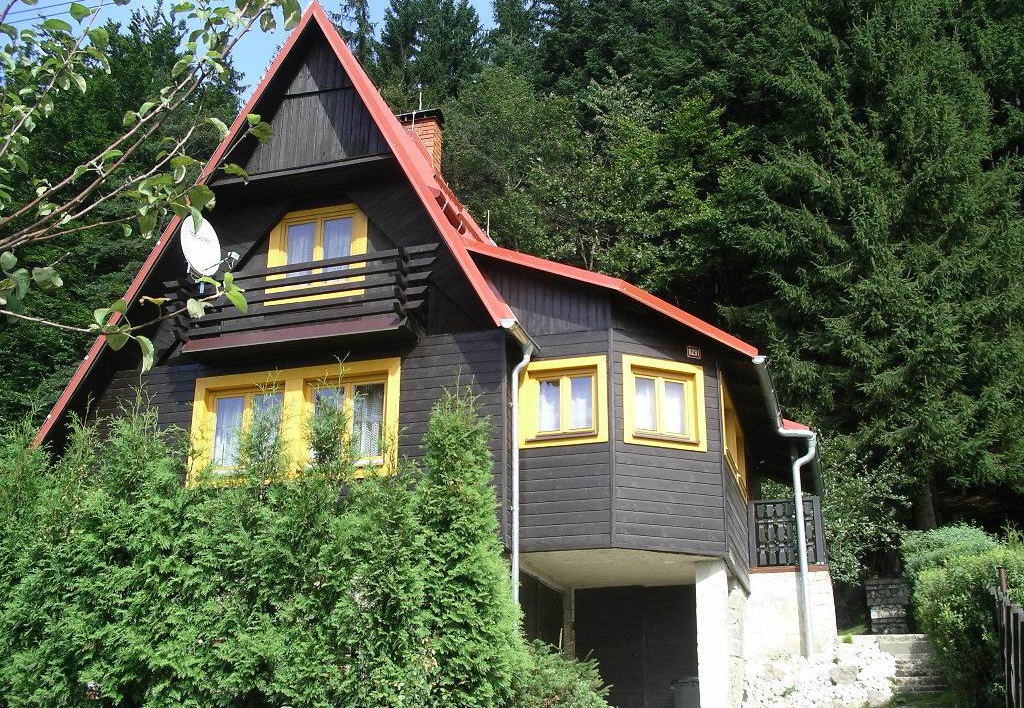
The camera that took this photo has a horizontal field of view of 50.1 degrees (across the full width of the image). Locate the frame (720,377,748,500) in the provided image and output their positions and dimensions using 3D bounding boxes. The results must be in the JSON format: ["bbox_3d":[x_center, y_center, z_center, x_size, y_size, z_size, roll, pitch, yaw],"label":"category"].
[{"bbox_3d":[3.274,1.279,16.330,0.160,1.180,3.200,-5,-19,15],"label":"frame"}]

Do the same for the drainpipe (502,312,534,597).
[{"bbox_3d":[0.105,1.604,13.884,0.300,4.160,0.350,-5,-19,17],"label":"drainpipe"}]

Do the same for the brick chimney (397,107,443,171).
[{"bbox_3d":[-1.536,-3.403,18.174,0.720,1.058,0.480,-5,-19,17],"label":"brick chimney"}]

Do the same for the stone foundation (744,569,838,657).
[{"bbox_3d":[4.502,4.217,17.582,1.300,1.349,1.300,-5,-19,17],"label":"stone foundation"}]

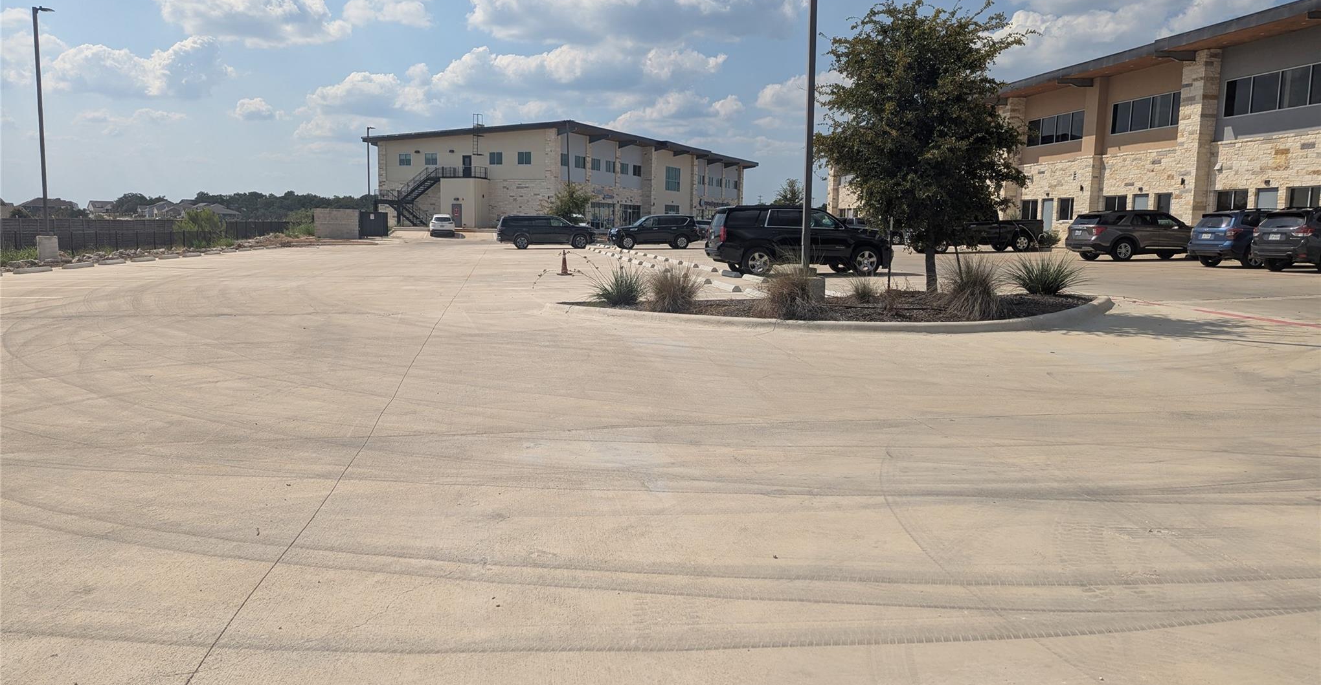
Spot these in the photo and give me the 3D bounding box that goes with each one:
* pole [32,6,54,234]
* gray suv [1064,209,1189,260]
[{"bbox_3d":[-20.798,-7.504,31.279,0.660,7.650,0.340,0,7,-10],"label":"pole"},{"bbox_3d":[17.096,-3.757,32.113,5.050,1.780,2.000,0,7,-10],"label":"gray suv"}]

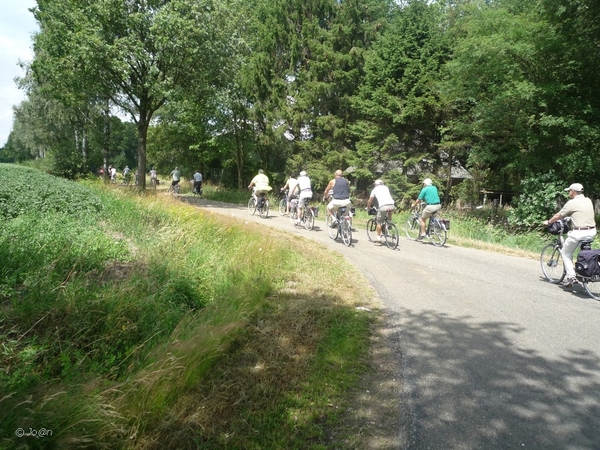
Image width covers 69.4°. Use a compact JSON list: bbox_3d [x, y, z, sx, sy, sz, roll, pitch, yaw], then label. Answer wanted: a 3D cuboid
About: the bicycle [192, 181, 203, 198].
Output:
[{"bbox_3d":[-6.418,-2.246,27.229,0.600,1.100,1.800,-4,9,-35],"label":"bicycle"}]

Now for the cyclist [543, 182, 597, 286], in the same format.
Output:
[{"bbox_3d":[4.697,0.164,7.425,0.570,1.740,0.840,0,7,-4],"label":"cyclist"}]

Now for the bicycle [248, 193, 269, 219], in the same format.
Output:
[{"bbox_3d":[-1.664,-0.865,17.229,0.620,1.100,1.820,-4,9,-31],"label":"bicycle"}]

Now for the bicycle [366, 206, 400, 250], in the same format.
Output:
[{"bbox_3d":[2.213,0.021,11.580,0.620,1.080,1.800,-1,8,-17],"label":"bicycle"}]

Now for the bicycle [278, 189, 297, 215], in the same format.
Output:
[{"bbox_3d":[-0.480,-0.858,17.729,0.620,1.100,1.800,-3,8,-26],"label":"bicycle"}]

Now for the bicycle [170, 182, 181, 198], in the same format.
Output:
[{"bbox_3d":[-7.575,-2.209,26.429,0.600,1.100,1.800,-4,9,-35],"label":"bicycle"}]

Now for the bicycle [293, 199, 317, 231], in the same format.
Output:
[{"bbox_3d":[0.066,-0.428,14.429,0.620,1.100,1.820,-2,8,-24],"label":"bicycle"}]

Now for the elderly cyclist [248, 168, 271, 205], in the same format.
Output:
[{"bbox_3d":[-1.683,-1.287,17.218,0.600,1.740,0.850,-4,9,-31],"label":"elderly cyclist"}]

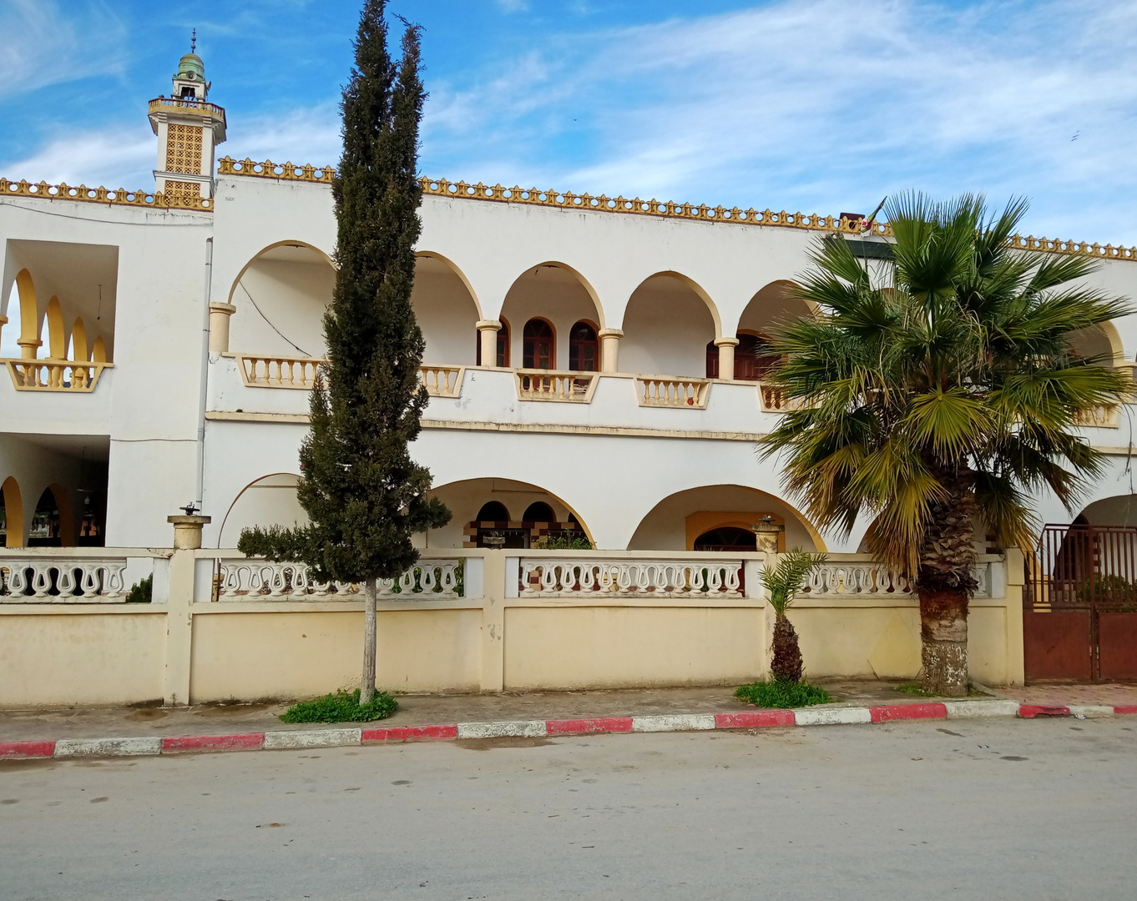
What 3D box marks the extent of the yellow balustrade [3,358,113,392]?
[{"bbox_3d":[-9.692,-1.398,18.534,1.855,0.600,0.270,2,-5,-14],"label":"yellow balustrade"}]

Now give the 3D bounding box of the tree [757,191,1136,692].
[{"bbox_3d":[4.193,-0.059,10.707,3.650,5.418,3.600,2,-3,-14],"label":"tree"}]

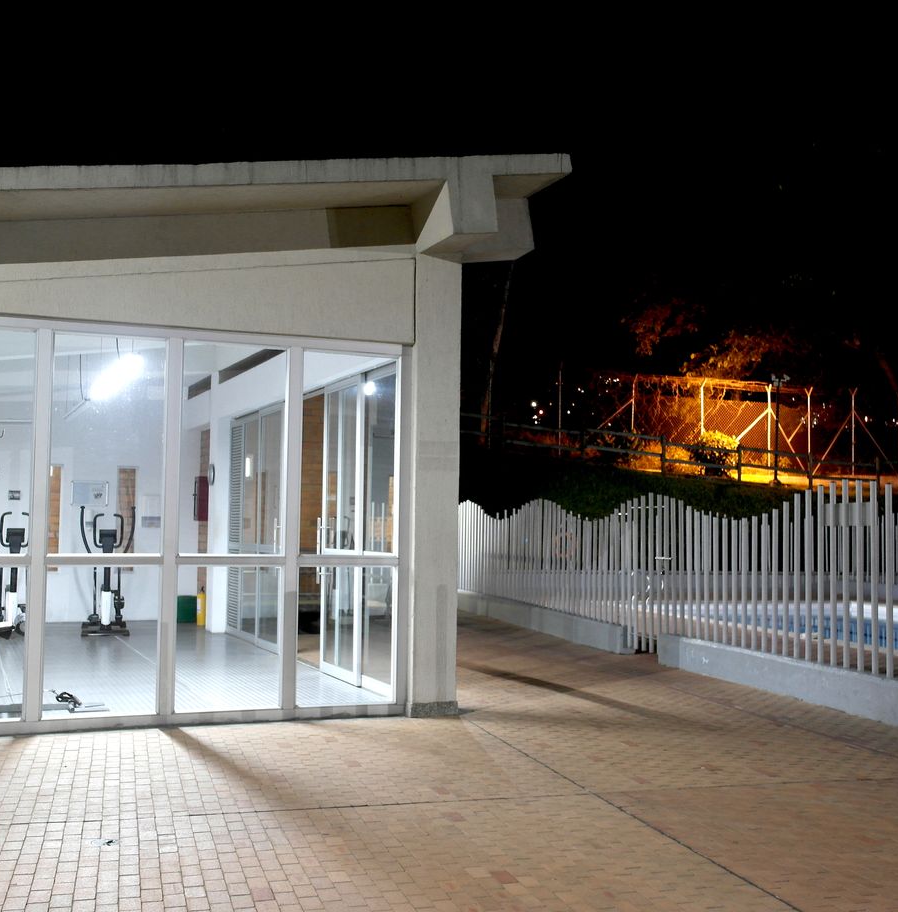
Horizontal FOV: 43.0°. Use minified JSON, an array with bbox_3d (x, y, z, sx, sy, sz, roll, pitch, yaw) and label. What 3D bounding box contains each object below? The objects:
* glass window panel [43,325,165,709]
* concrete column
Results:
[{"bbox_3d":[-2.356,0.471,7.826,0.747,2.616,0.055,2,-3,-21],"label":"glass window panel"},{"bbox_3d":[-0.161,0.236,8.844,0.382,3.474,0.404,2,-3,-20],"label":"concrete column"}]

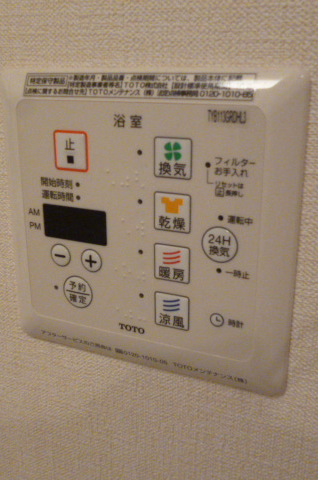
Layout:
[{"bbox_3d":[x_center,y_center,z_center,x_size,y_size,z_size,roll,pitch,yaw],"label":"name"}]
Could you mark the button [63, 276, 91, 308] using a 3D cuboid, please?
[{"bbox_3d":[-0.034,0.022,0.215,0.014,0.014,0.002,8,19,23],"label":"button"}]

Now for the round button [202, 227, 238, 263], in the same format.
[{"bbox_3d":[0.021,0.002,0.182,0.014,0.014,0.002,8,19,23],"label":"round button"}]

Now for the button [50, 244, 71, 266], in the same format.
[{"bbox_3d":[-0.041,0.006,0.214,0.010,0.010,0.002,8,19,23],"label":"button"}]

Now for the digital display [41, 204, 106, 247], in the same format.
[{"bbox_3d":[-0.034,-0.006,0.206,0.030,0.014,0.002,8,19,23],"label":"digital display"}]

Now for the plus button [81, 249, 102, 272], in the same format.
[{"bbox_3d":[-0.027,0.008,0.208,0.010,0.010,0.002,8,19,23],"label":"plus button"}]

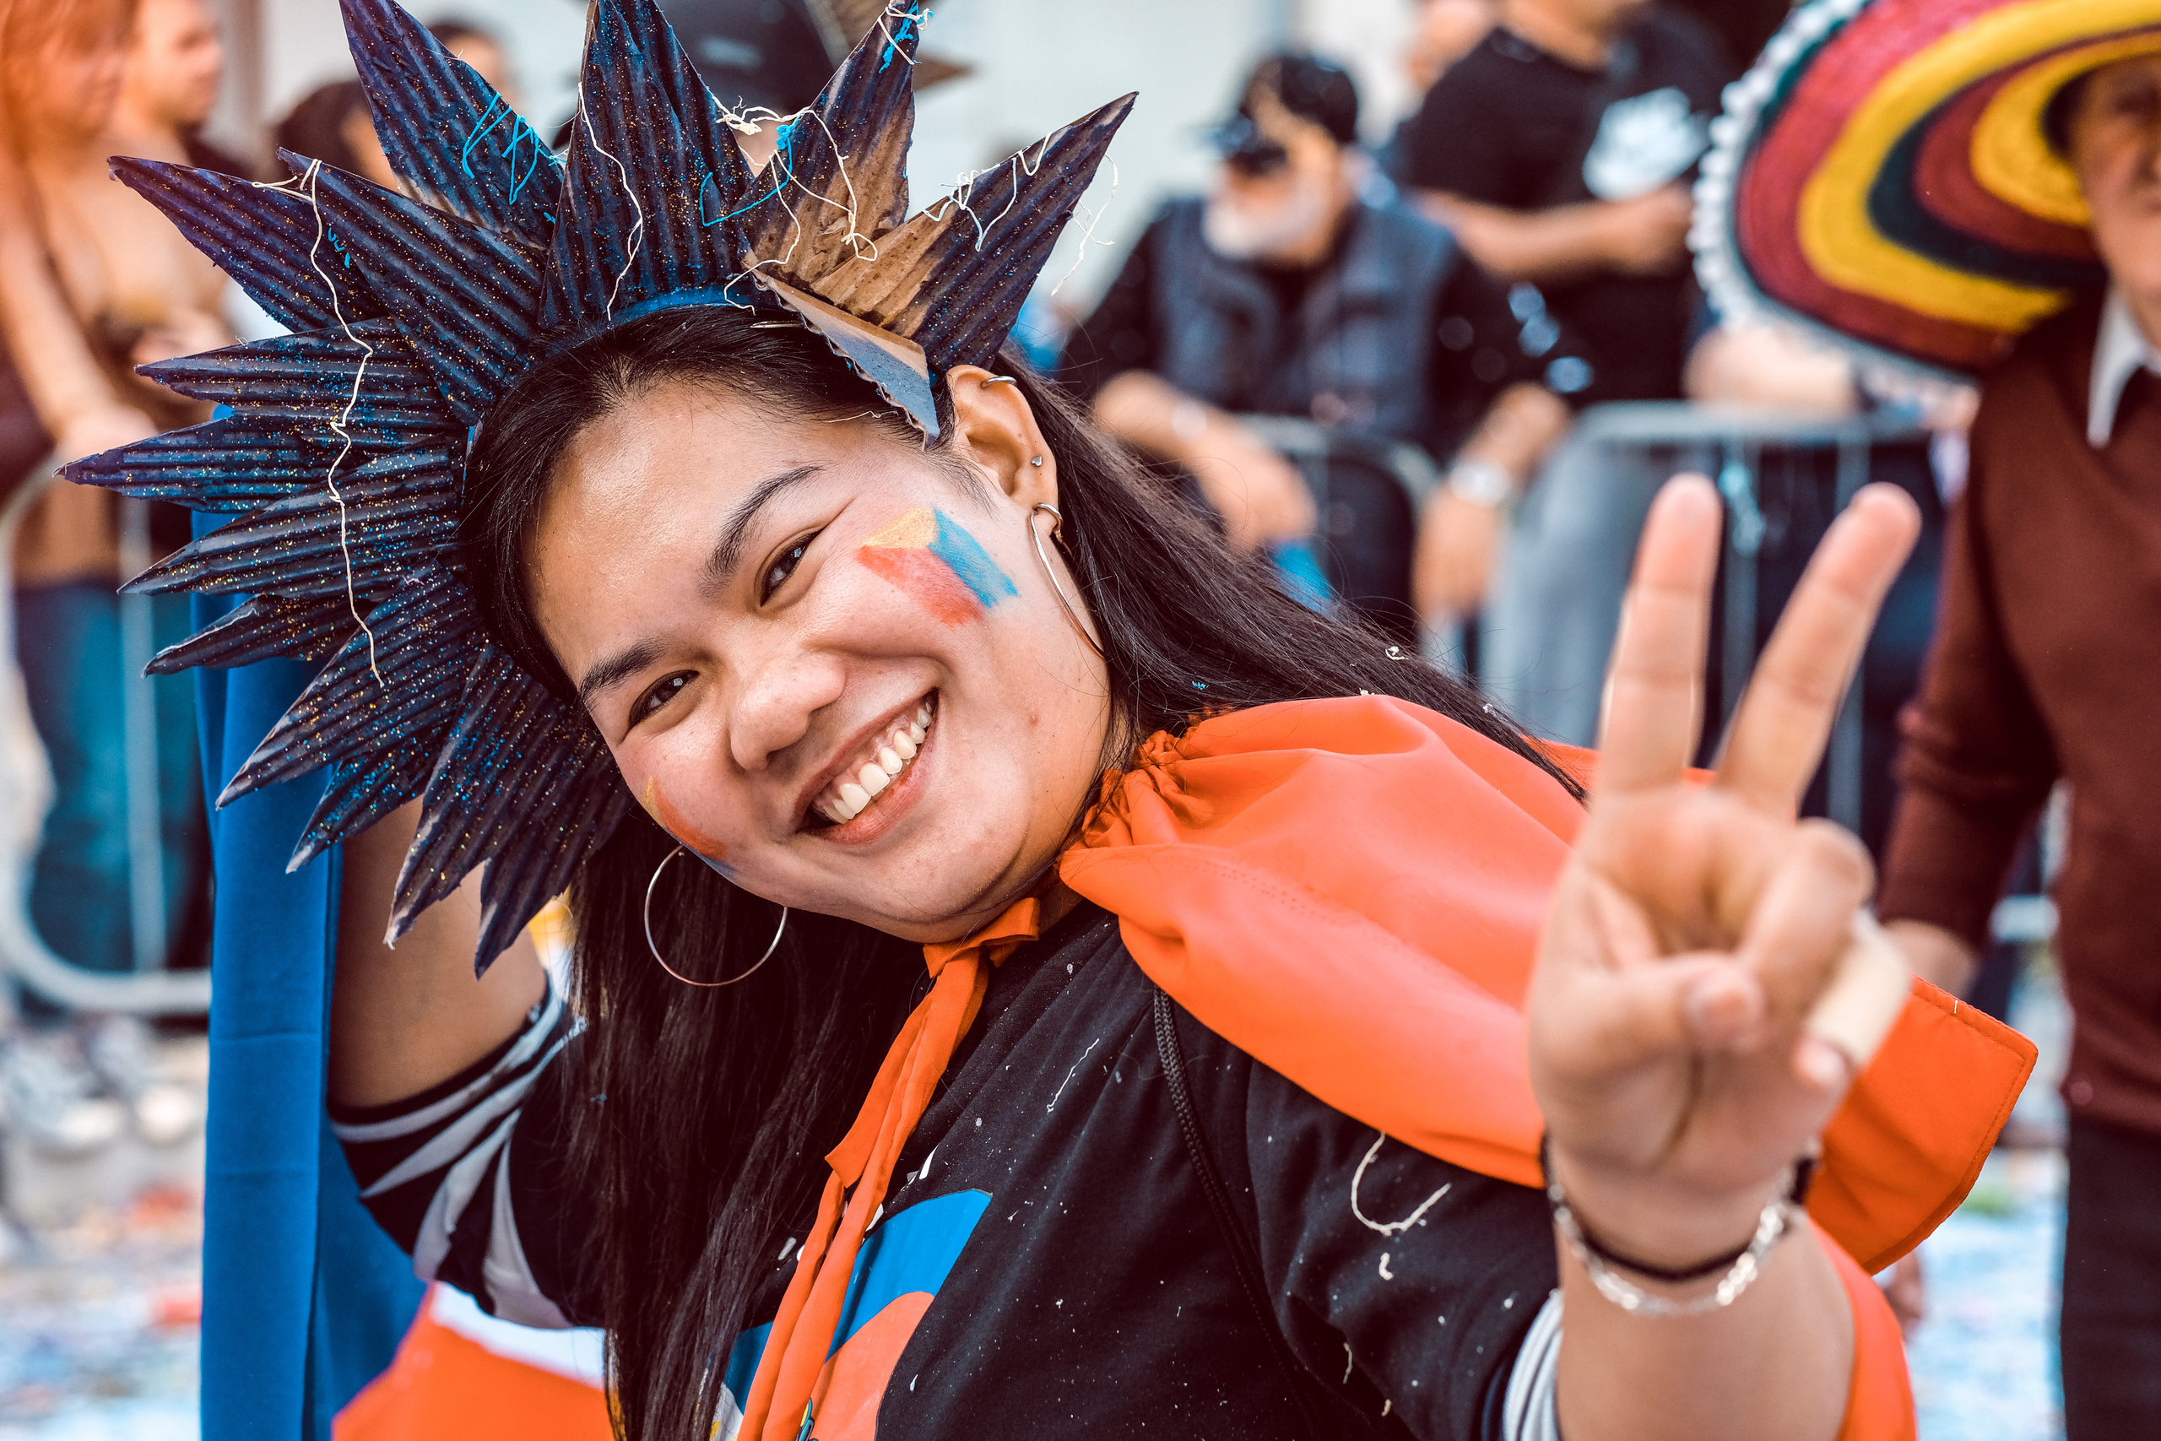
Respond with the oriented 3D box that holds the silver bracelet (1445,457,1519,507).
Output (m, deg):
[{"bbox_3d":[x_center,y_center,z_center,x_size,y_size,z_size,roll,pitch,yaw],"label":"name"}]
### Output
[{"bbox_3d":[0.566,-0.333,7.150,0.076,0.022,0.066,31,-27,0],"label":"silver bracelet"}]

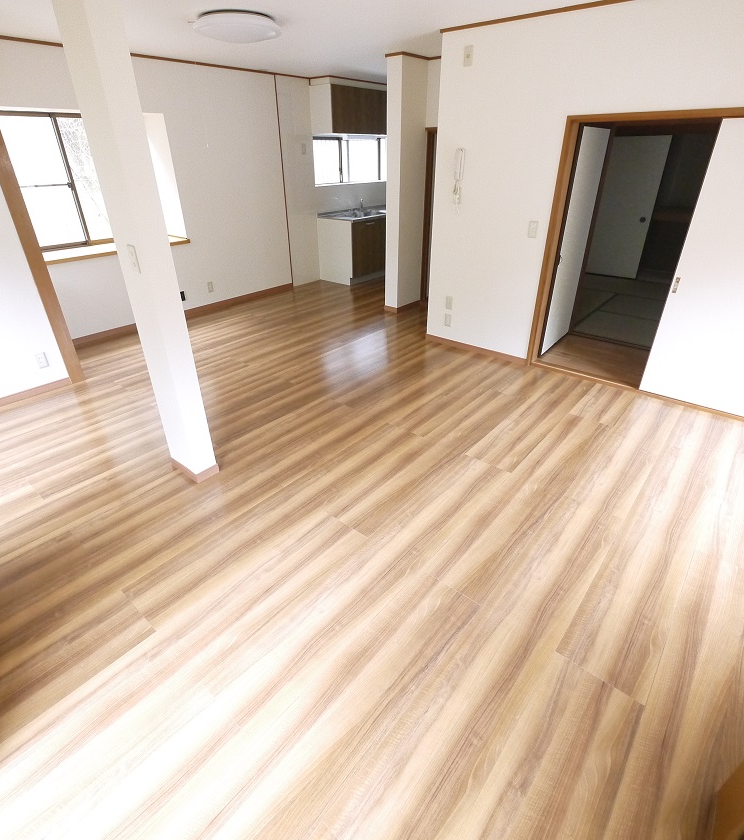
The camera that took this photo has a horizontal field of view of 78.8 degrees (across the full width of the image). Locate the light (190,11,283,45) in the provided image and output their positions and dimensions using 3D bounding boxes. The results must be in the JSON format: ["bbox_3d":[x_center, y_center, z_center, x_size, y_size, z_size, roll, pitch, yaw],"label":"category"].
[{"bbox_3d":[-0.940,-2.733,3.183,0.606,0.101,0.606,0,29,0],"label":"light"}]

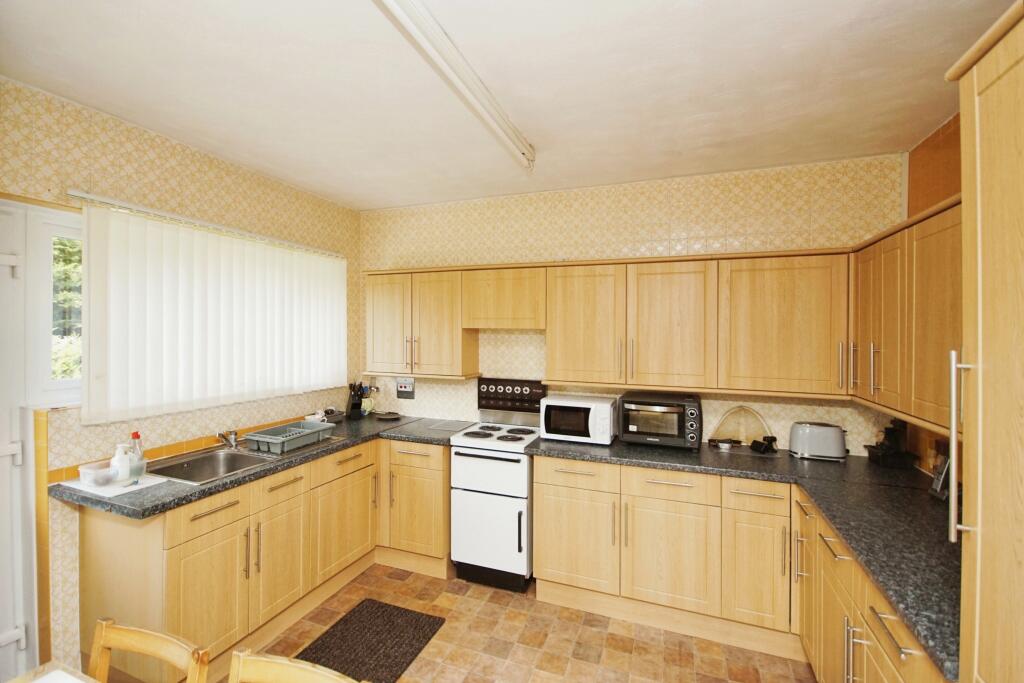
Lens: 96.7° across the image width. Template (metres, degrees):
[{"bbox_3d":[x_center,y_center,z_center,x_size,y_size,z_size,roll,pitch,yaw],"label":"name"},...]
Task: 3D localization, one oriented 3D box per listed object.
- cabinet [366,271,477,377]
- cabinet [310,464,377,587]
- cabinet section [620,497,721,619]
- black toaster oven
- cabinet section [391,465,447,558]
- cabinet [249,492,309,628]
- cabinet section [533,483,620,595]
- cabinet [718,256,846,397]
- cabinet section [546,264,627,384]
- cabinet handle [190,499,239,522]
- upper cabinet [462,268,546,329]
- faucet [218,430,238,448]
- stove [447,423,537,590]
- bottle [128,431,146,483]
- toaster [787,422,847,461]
[{"bbox_3d":[-0.658,-0.129,3.381,0.795,0.720,0.300,1,1,21],"label":"cabinet"},{"bbox_3d":[-1.270,1.091,2.861,0.560,0.560,0.550,1,1,21],"label":"cabinet"},{"bbox_3d":[0.929,1.115,2.670,0.504,0.564,0.570,1,1,21],"label":"cabinet section"},{"bbox_3d":[0.907,0.477,2.773,0.455,0.293,0.285,1,1,21],"label":"black toaster oven"},{"bbox_3d":[-0.516,1.090,3.212,0.390,0.563,0.570,1,1,21],"label":"cabinet section"},{"bbox_3d":[-1.428,1.098,2.434,0.545,0.562,0.392,1,1,21],"label":"cabinet"},{"bbox_3d":[0.460,1.108,2.846,0.493,0.564,0.570,1,1,21],"label":"cabinet section"},{"bbox_3d":[1.496,-0.094,2.583,0.610,0.720,0.310,1,1,21],"label":"cabinet"},{"bbox_3d":[0.512,-0.107,2.968,0.497,0.721,0.320,1,1,21],"label":"cabinet section"},{"bbox_3d":[-1.286,0.729,1.966,0.035,0.013,0.220,1,1,21],"label":"cabinet handle"},{"bbox_3d":[-0.008,-0.279,3.135,0.600,0.396,0.291,1,1,21],"label":"upper cabinet"},{"bbox_3d":[-1.599,0.563,2.578,0.055,0.115,0.170,0,1,-9],"label":"faucet"},{"bbox_3d":[-0.060,1.069,3.031,0.505,0.927,0.540,1,1,19],"label":"stove"},{"bbox_3d":[-1.696,0.520,2.055,0.066,0.210,0.050,-1,2,-39],"label":"bottle"},{"bbox_3d":[1.669,0.543,2.510,0.258,0.182,0.160,1,1,21],"label":"toaster"}]

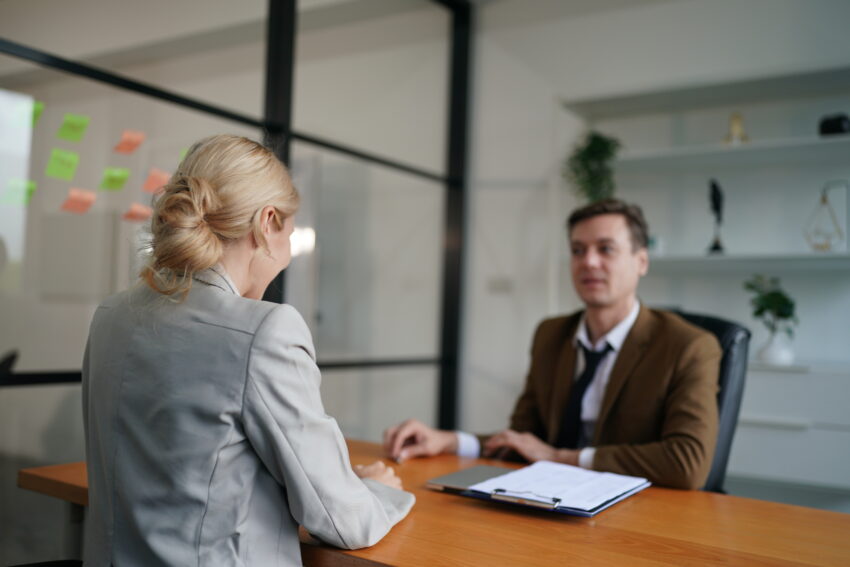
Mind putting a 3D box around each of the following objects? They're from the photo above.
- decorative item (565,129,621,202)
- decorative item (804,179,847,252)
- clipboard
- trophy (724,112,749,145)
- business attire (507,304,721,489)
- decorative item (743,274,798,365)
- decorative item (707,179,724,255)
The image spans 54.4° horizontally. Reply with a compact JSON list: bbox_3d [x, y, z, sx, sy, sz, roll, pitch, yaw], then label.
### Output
[{"bbox_3d":[0.757,-0.520,3.737,0.200,0.320,0.180,0,-3,33],"label":"decorative item"},{"bbox_3d":[1.581,-0.268,3.263,0.145,0.275,0.100,0,-3,33],"label":"decorative item"},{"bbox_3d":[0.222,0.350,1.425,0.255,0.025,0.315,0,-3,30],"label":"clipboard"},{"bbox_3d":[1.298,-0.646,3.445,0.085,0.122,0.070,0,-3,33],"label":"trophy"},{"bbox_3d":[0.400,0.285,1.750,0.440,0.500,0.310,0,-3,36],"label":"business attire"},{"bbox_3d":[1.393,0.145,3.332,0.180,0.345,0.165,0,-3,33],"label":"decorative item"},{"bbox_3d":[1.230,-0.283,3.489,0.060,0.305,0.055,0,-3,33],"label":"decorative item"}]

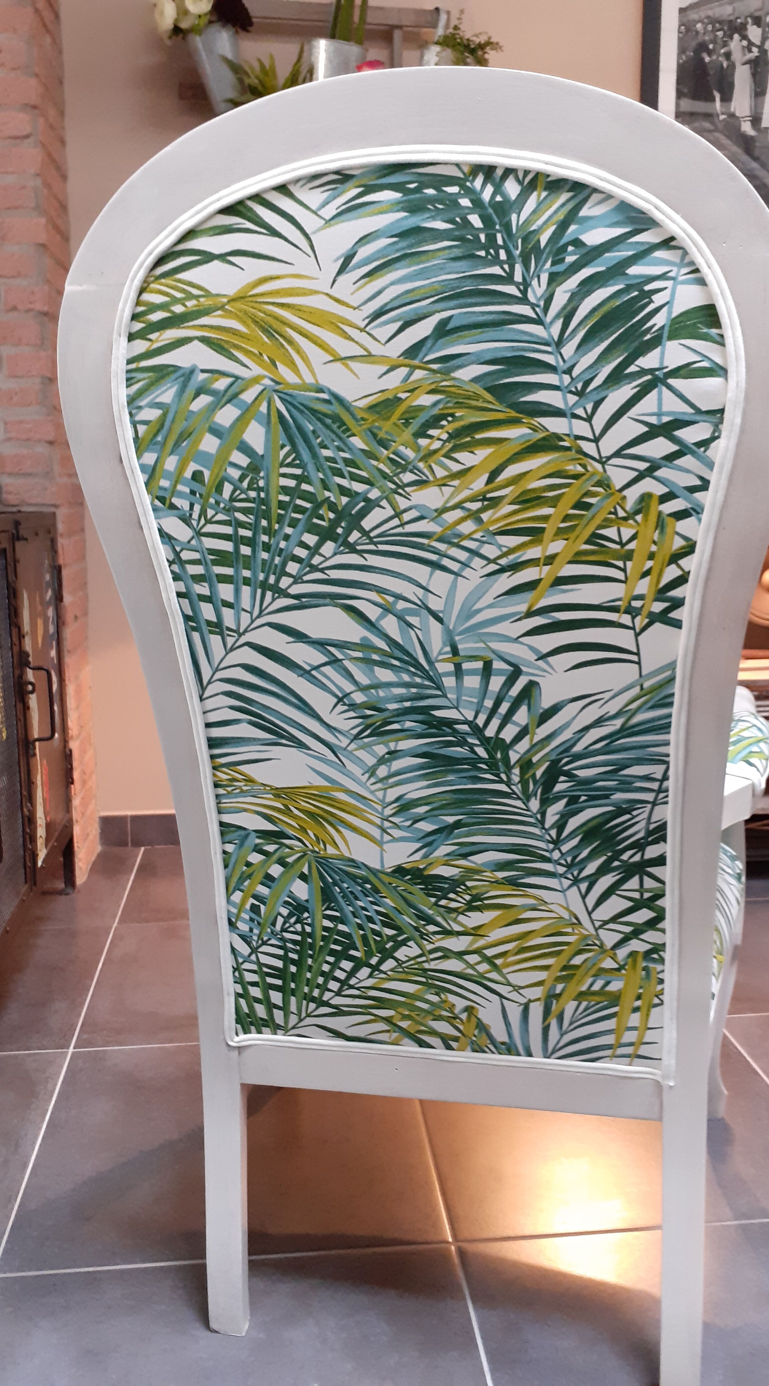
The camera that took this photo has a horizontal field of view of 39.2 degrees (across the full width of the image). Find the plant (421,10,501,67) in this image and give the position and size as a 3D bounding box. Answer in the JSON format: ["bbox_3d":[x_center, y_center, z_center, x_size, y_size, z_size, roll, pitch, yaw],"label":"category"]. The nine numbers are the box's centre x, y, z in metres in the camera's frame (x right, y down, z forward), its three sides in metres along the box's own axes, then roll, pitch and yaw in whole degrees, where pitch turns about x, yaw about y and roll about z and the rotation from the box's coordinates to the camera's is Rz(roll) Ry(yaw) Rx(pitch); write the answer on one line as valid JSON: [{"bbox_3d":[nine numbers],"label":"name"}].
[{"bbox_3d":[0.163,-1.334,2.271,0.171,0.178,0.150,-1,10,-6],"label":"plant"}]

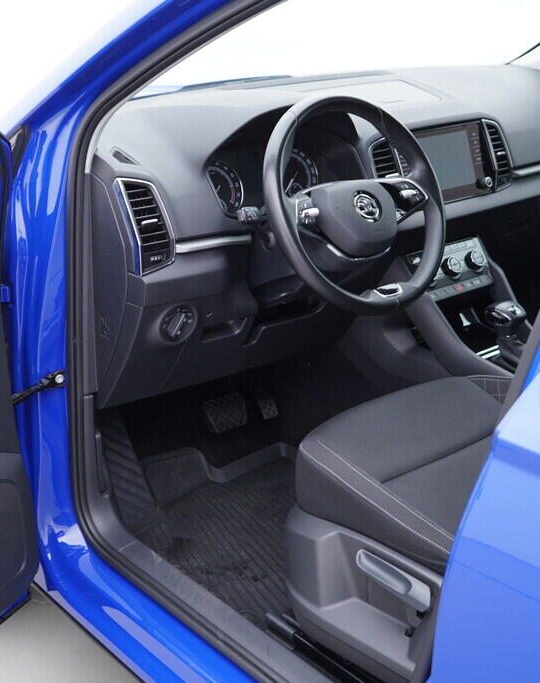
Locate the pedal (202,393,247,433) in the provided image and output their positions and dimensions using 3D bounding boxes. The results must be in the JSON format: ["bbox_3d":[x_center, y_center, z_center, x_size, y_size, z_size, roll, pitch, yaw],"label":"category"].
[{"bbox_3d":[-0.093,0.150,2.159,0.083,0.070,0.035,-17,-12,-37],"label":"pedal"}]

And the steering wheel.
[{"bbox_3d":[0.138,-0.221,1.664,0.370,0.370,0.100,-17,-2,-37],"label":"steering wheel"}]

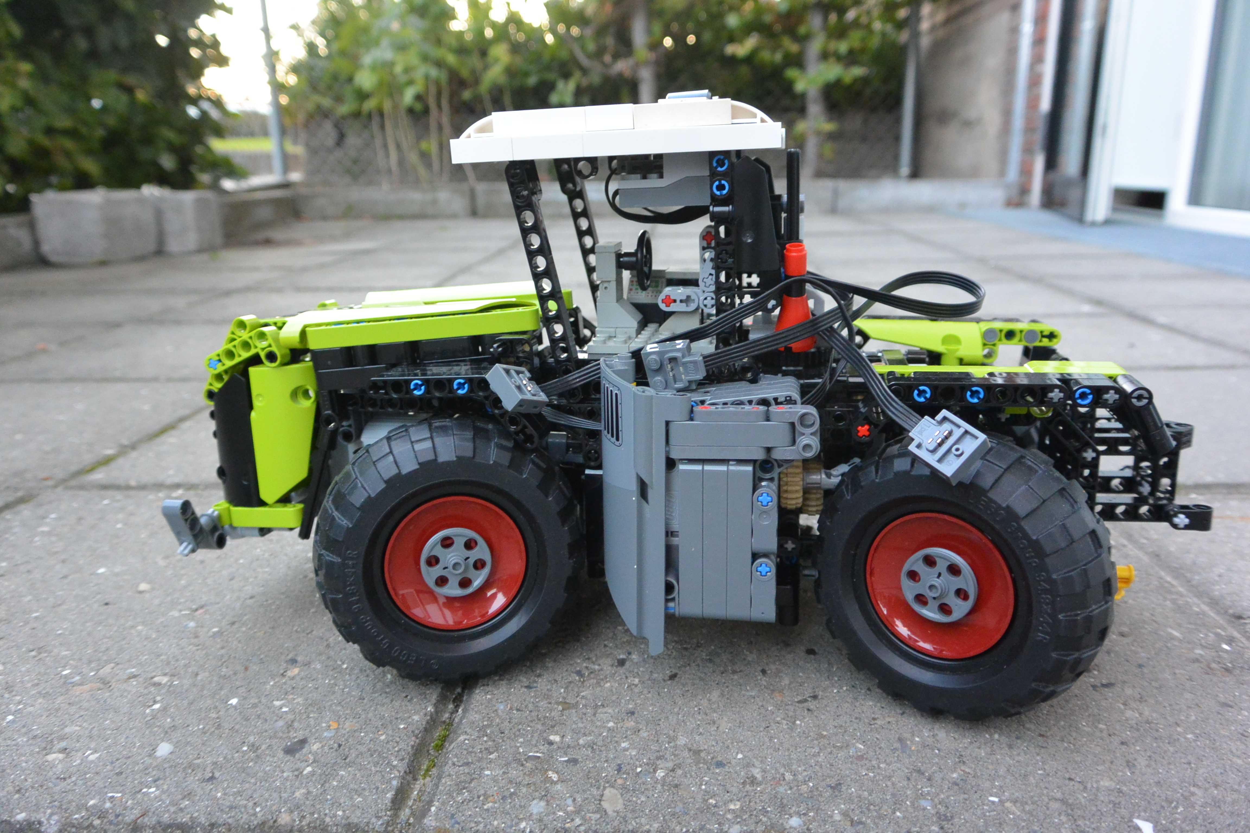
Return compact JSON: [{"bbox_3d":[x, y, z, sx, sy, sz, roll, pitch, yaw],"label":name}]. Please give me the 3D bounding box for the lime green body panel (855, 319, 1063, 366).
[{"bbox_3d":[0.143,-0.033,0.410,0.086,0.018,0.016,1,15,9],"label":"lime green body panel"}]

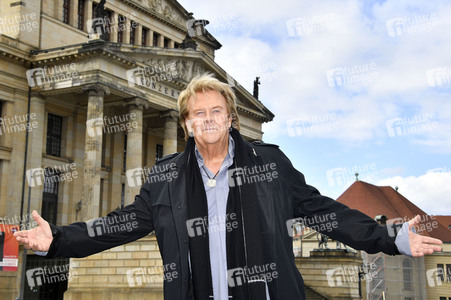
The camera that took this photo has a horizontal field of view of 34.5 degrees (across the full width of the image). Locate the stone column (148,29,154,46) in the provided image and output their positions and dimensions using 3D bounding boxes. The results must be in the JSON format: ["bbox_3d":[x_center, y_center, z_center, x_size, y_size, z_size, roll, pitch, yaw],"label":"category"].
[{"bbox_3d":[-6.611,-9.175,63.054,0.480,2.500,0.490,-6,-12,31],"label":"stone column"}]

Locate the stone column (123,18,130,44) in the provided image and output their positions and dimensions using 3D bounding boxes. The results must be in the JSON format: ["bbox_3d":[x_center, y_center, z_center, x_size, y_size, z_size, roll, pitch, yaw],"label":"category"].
[{"bbox_3d":[-8.020,-9.269,58.955,0.420,2.800,0.460,-5,-12,31],"label":"stone column"}]

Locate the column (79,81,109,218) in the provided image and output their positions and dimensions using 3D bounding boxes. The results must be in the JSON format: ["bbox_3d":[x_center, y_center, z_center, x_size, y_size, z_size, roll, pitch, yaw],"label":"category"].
[{"bbox_3d":[-8.240,0.728,45.062,1.250,9.720,1.250,-5,-12,31],"label":"column"}]

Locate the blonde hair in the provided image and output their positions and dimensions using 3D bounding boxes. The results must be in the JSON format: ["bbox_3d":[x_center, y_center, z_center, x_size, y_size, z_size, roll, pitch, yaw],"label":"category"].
[{"bbox_3d":[-0.064,-0.165,2.750,0.228,0.240,0.220,-4,-9,0],"label":"blonde hair"}]

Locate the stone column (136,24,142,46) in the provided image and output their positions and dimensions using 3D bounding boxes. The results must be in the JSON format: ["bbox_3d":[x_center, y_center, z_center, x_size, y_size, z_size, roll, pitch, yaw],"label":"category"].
[{"bbox_3d":[-7.206,-9.016,60.261,0.420,2.800,0.460,-5,-12,31],"label":"stone column"}]

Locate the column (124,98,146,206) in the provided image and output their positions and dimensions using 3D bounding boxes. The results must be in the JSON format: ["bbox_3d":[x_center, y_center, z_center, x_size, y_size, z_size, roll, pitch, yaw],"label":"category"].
[{"bbox_3d":[-6.125,1.385,48.453,1.250,9.720,1.250,-5,-12,31],"label":"column"}]

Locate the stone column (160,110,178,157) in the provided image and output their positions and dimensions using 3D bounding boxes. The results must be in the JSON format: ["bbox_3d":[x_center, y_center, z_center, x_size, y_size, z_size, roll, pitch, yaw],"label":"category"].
[{"bbox_3d":[-4.011,2.042,51.844,1.250,9.720,1.250,-5,-12,31],"label":"stone column"}]

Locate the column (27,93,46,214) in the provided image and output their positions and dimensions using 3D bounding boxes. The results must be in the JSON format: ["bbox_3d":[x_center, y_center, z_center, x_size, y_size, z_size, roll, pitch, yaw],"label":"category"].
[{"bbox_3d":[-12.567,1.092,47.665,0.650,9.720,0.980,-5,-12,31],"label":"column"}]

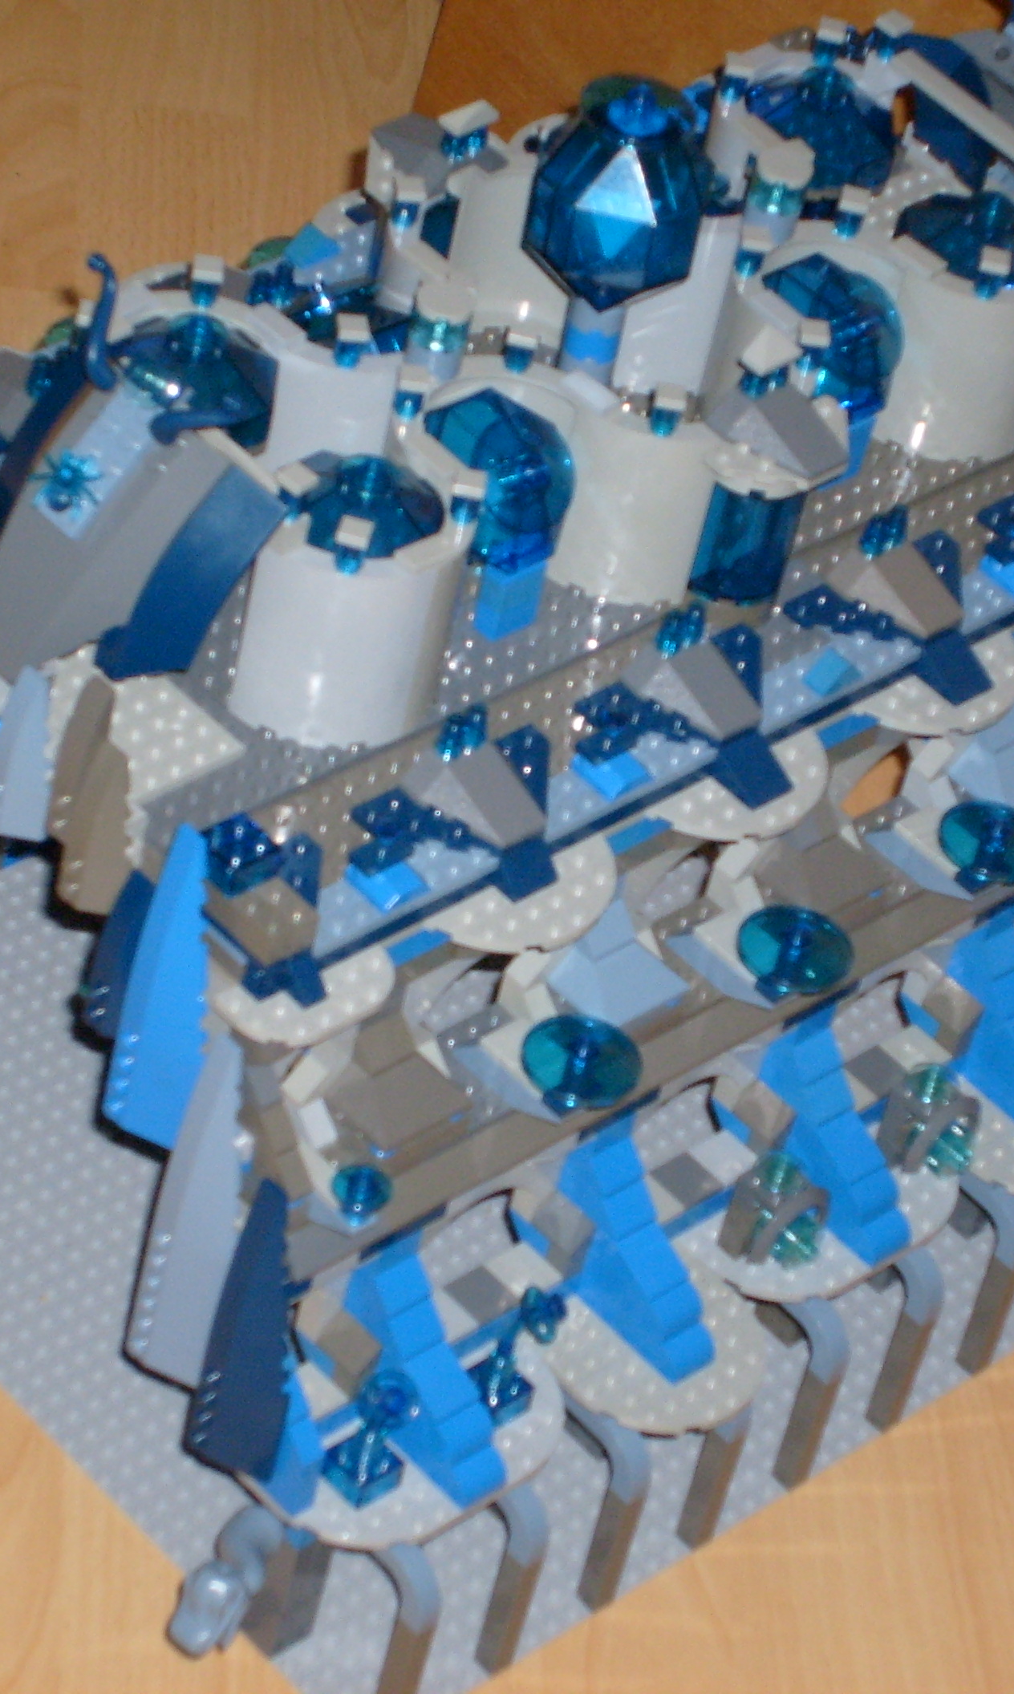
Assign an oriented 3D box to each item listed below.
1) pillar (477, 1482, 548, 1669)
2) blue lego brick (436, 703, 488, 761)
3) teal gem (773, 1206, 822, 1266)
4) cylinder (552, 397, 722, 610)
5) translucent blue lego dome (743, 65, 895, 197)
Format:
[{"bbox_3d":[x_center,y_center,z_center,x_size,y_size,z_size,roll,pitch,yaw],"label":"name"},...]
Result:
[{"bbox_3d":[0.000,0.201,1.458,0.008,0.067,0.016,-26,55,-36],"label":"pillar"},{"bbox_3d":[-0.011,-0.028,1.370,0.016,0.011,0.008,-26,55,-36],"label":"blue lego brick"},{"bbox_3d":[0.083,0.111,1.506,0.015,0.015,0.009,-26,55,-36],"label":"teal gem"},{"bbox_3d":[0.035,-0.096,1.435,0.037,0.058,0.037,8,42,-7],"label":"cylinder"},{"bbox_3d":[0.093,-0.208,1.529,0.041,0.018,0.041,-26,55,-36],"label":"translucent blue lego dome"}]

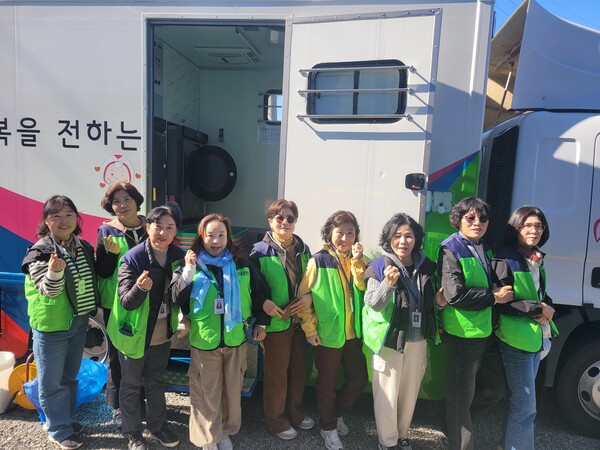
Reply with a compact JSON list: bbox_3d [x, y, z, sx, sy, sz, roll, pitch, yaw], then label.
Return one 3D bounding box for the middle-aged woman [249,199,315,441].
[{"bbox_3d":[-0.125,0.625,3.040,0.460,1.590,0.310,1,7,-14],"label":"middle-aged woman"}]

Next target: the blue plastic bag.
[{"bbox_3d":[-1.640,1.150,3.180,0.520,0.380,0.330,1,7,-15],"label":"blue plastic bag"}]

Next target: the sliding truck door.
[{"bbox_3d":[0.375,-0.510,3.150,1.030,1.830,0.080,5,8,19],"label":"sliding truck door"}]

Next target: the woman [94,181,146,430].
[{"bbox_3d":[-1.215,0.530,3.060,0.460,1.630,0.340,0,8,-24],"label":"woman"}]

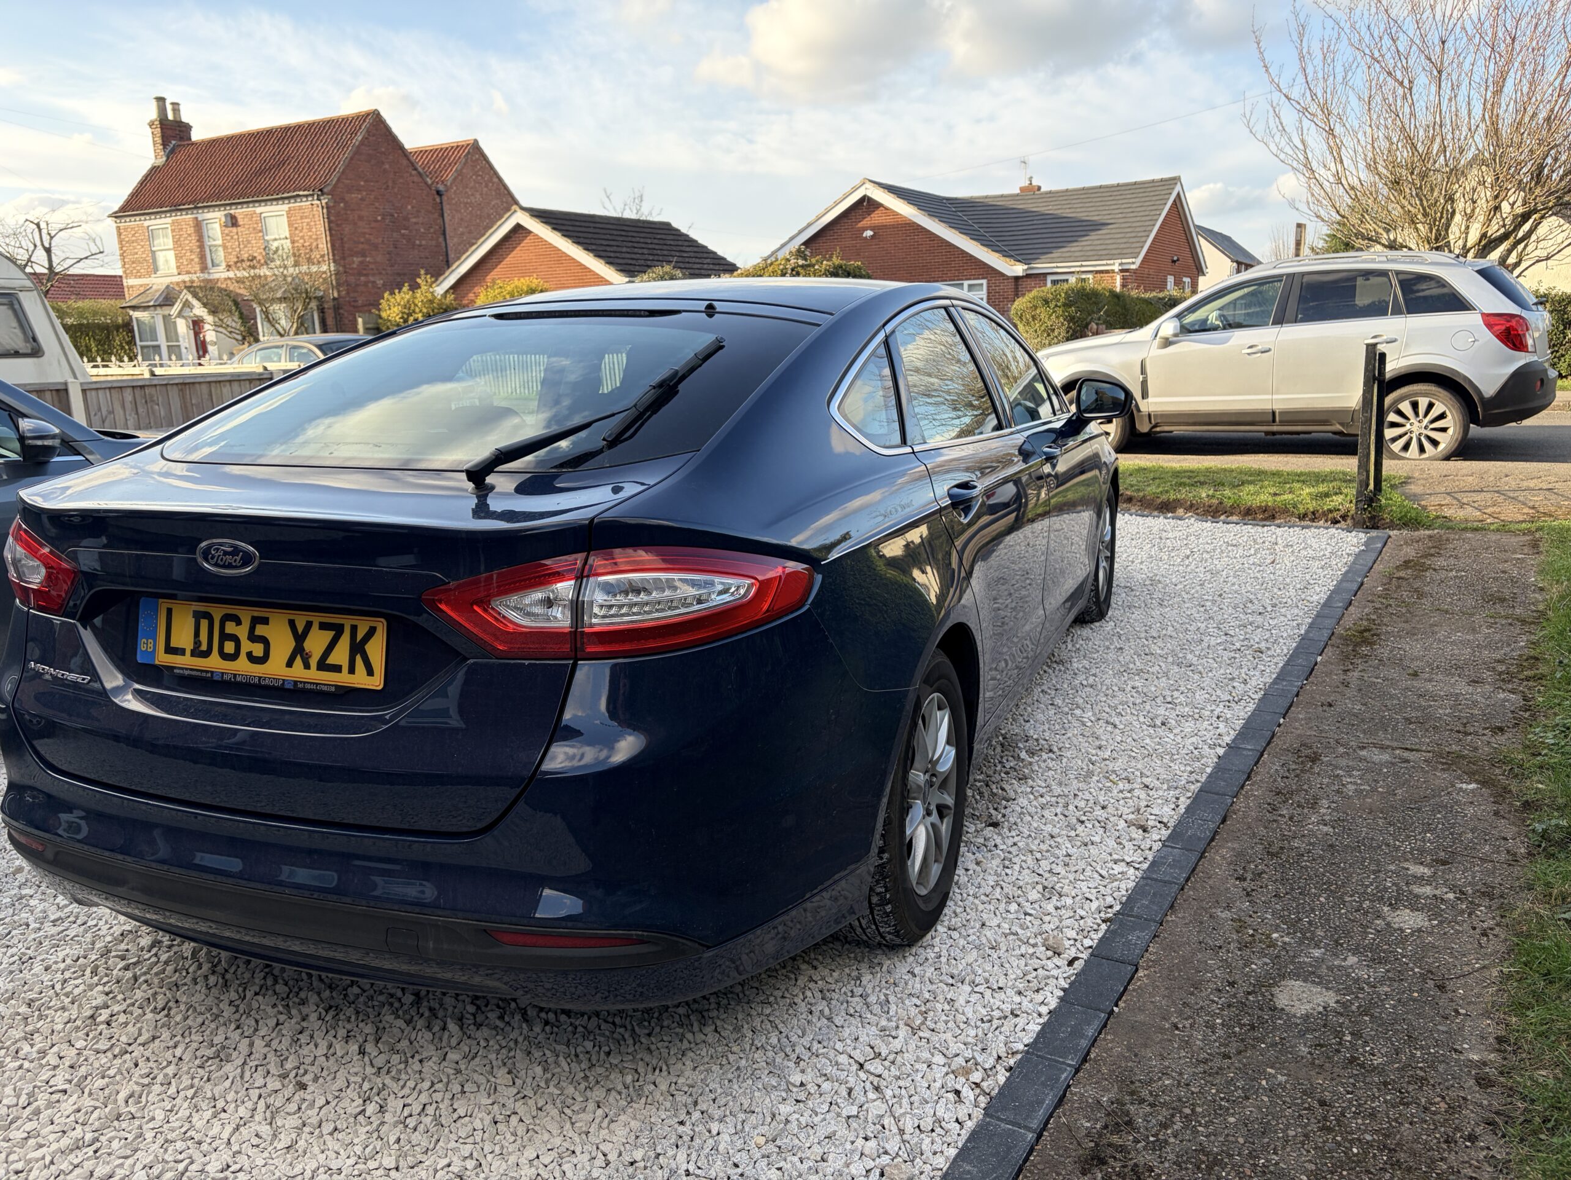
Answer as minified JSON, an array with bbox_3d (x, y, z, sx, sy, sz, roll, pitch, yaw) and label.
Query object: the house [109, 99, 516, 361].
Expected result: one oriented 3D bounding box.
[{"bbox_3d":[-13.250,-9.963,33.928,8.400,8.200,8.100,4,15,27],"label":"house"}]

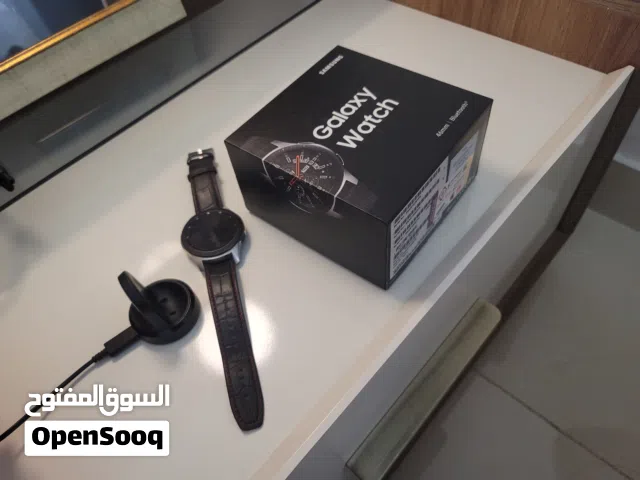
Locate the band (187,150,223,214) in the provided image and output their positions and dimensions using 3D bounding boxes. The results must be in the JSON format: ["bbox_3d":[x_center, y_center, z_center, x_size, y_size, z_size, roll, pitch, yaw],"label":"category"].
[{"bbox_3d":[-0.091,-0.045,0.372,0.023,0.009,0.076,-16,53,-5],"label":"band"}]

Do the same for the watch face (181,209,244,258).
[{"bbox_3d":[-0.075,-0.002,0.334,0.046,0.014,0.048,-16,53,-5],"label":"watch face"}]

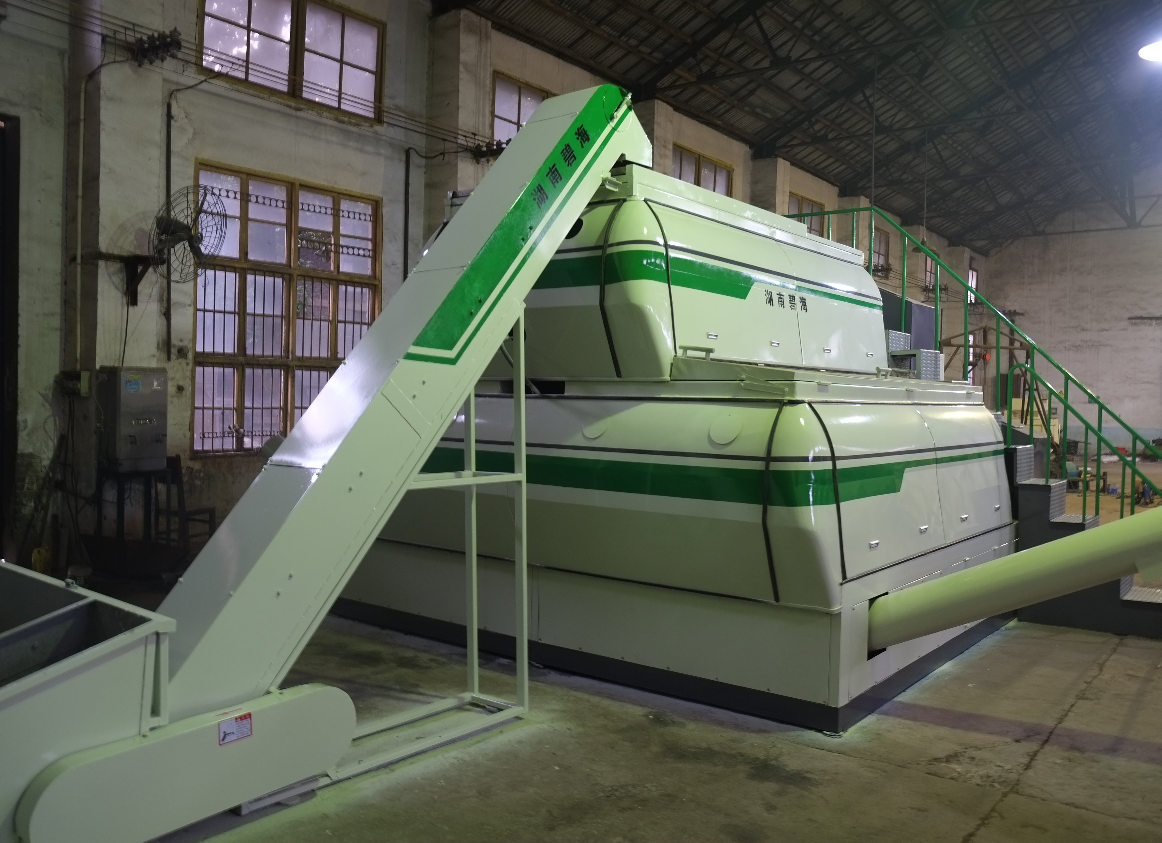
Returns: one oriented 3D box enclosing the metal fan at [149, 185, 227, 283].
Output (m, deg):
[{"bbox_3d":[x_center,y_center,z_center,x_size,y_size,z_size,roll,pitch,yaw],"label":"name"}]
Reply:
[{"bbox_3d":[-3.116,-1.476,7.396,0.380,0.770,0.770,19,7,16],"label":"metal fan"}]

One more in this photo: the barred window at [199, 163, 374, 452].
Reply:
[{"bbox_3d":[-2.804,-1.019,9.263,0.120,2.646,2.104,2,2,38],"label":"barred window"}]

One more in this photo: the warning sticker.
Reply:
[{"bbox_3d":[-1.087,0.968,2.986,0.005,0.070,0.112,2,2,38],"label":"warning sticker"}]

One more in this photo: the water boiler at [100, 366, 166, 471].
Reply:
[{"bbox_3d":[-3.504,-0.021,7.420,0.330,0.792,0.388,2,2,38],"label":"water boiler"}]

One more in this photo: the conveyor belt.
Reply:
[{"bbox_3d":[-0.673,-0.158,3.886,0.334,2.939,2.868,2,2,38],"label":"conveyor belt"}]

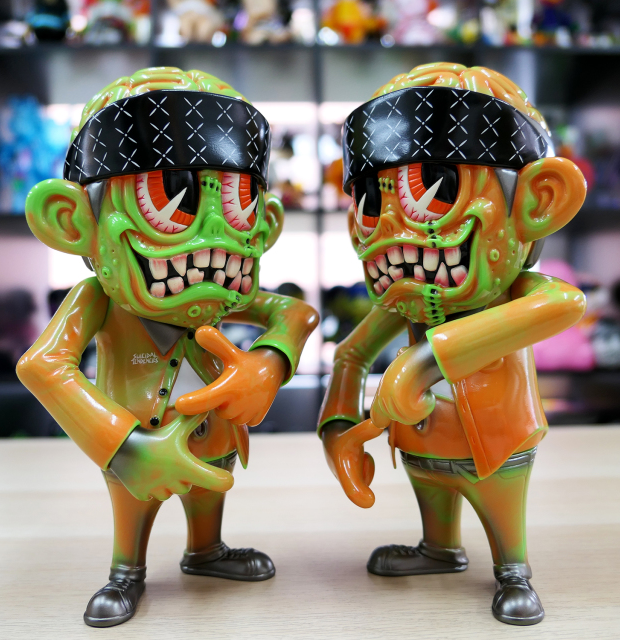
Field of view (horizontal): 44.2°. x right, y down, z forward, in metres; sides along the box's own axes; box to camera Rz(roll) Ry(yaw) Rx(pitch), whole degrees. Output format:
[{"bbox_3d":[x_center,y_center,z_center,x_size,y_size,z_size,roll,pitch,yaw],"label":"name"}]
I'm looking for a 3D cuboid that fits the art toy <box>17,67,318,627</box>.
[{"bbox_3d":[-0.082,0.006,0.484,0.214,0.335,0.139,-2,1,-41],"label":"art toy"}]

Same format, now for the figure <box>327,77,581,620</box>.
[{"bbox_3d":[0.086,0.003,0.480,0.139,0.335,0.214,-2,1,-39],"label":"figure"}]

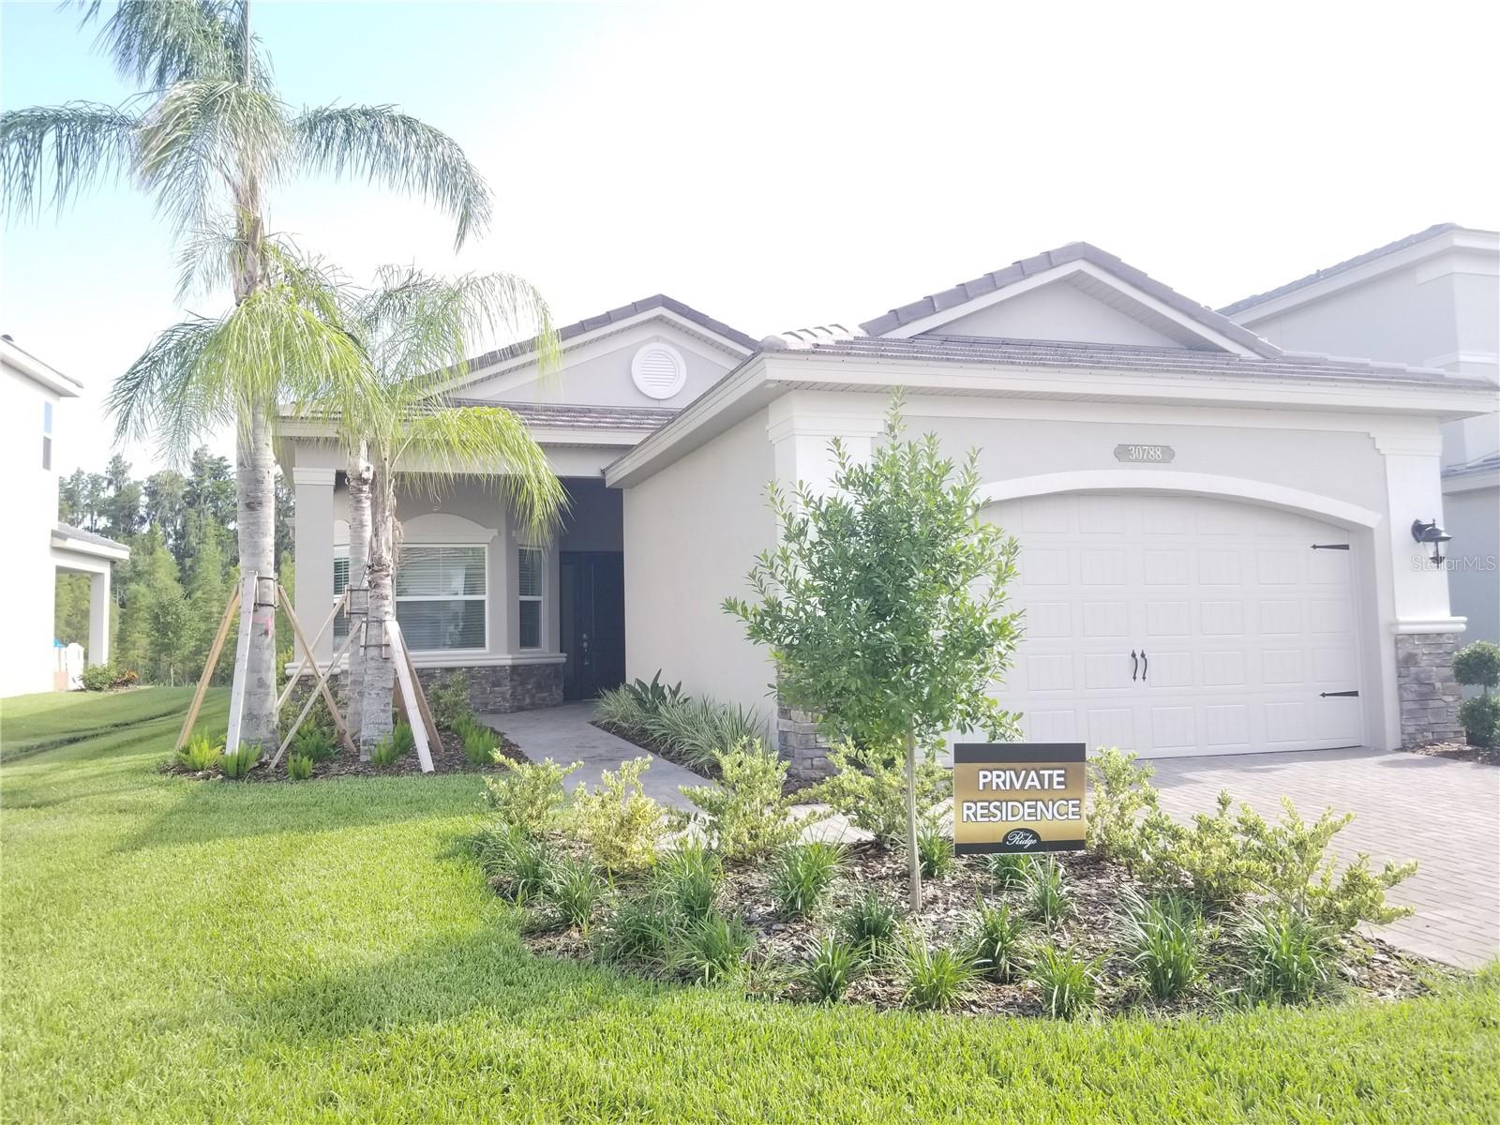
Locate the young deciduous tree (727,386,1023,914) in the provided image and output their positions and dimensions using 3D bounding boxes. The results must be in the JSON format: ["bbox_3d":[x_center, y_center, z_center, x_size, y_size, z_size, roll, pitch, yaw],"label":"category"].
[{"bbox_3d":[0.605,0.432,5.360,1.420,2.440,1.380,-1,-3,0],"label":"young deciduous tree"}]

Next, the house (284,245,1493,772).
[{"bbox_3d":[-0.912,-0.862,16.781,11.050,6.000,17.000,0,-3,-18],"label":"house"}]

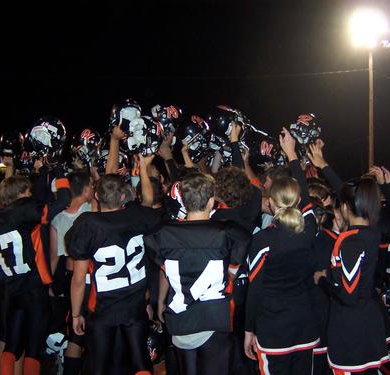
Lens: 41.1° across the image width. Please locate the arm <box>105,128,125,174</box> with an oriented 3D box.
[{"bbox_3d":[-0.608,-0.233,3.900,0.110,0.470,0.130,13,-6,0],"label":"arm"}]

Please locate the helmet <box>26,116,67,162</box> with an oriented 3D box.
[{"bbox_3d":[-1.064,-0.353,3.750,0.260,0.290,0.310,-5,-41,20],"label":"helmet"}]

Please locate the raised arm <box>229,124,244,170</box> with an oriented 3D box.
[{"bbox_3d":[0.283,-0.273,3.550,0.110,0.390,0.120,1,-21,0],"label":"raised arm"}]

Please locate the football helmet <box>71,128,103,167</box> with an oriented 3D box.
[{"bbox_3d":[-0.951,-0.363,4.600,0.240,0.280,0.300,-1,14,-32],"label":"football helmet"}]

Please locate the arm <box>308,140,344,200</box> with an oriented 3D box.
[{"bbox_3d":[0.733,-0.089,2.900,0.120,0.500,0.120,-20,-35,-15],"label":"arm"}]

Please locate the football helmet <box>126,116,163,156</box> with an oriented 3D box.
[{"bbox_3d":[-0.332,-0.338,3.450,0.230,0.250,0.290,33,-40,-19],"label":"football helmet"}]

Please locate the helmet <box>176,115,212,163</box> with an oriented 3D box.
[{"bbox_3d":[0.000,-0.353,3.750,0.230,0.260,0.300,0,-22,34],"label":"helmet"}]

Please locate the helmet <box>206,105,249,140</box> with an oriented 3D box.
[{"bbox_3d":[0.239,-0.443,3.600,0.300,0.250,0.230,-7,-6,-22],"label":"helmet"}]

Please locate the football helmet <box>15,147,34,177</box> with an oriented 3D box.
[{"bbox_3d":[-1.402,-0.215,4.300,0.290,0.250,0.230,0,0,-36],"label":"football helmet"}]

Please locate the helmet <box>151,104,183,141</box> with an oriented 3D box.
[{"bbox_3d":[-0.204,-0.481,3.850,0.300,0.250,0.230,14,-6,-21],"label":"helmet"}]

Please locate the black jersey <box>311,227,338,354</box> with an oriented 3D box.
[{"bbox_3d":[0.772,0.614,3.100,0.400,0.760,0.260,0,1,-9],"label":"black jersey"}]

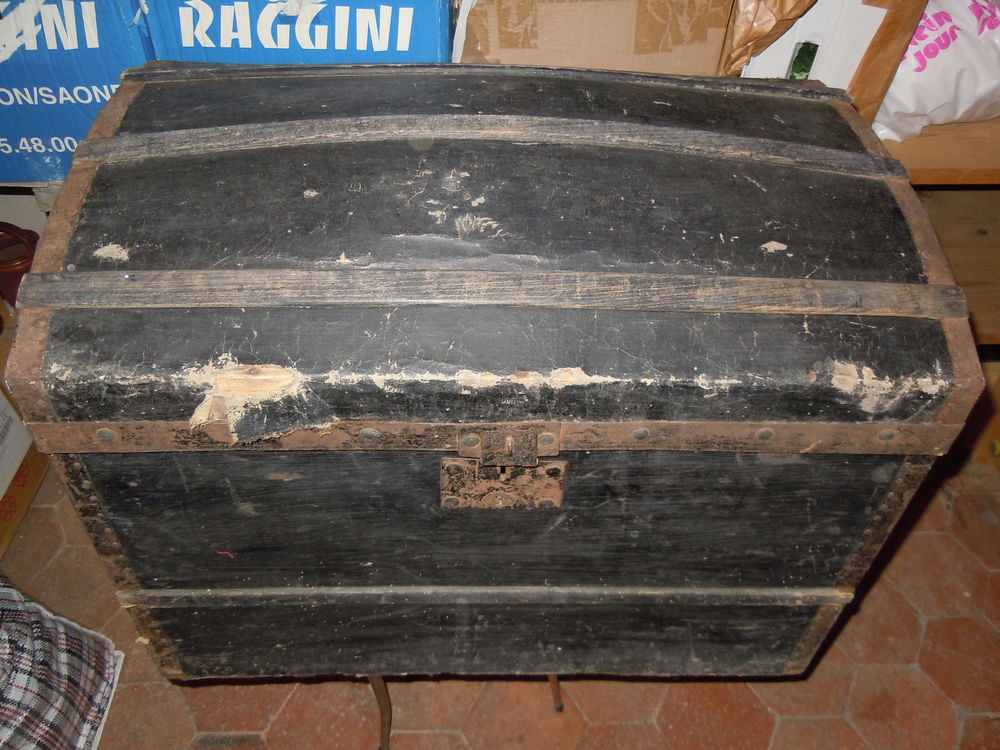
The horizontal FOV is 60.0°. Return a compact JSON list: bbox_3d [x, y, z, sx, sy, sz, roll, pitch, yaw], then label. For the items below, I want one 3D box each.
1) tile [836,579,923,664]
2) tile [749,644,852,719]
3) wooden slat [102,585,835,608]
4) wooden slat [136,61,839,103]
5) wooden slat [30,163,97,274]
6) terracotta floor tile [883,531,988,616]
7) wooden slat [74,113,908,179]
[{"bbox_3d":[0.658,0.438,1.551,0.202,0.015,0.175,0,45,-2],"label":"tile"},{"bbox_3d":[0.505,0.503,1.481,0.202,0.015,0.175,0,45,-2],"label":"tile"},{"bbox_3d":[-0.005,0.220,0.858,0.720,0.026,0.011,0,45,-3],"label":"wooden slat"},{"bbox_3d":[-0.004,-0.299,0.888,0.740,0.022,0.032,0,34,-3],"label":"wooden slat"},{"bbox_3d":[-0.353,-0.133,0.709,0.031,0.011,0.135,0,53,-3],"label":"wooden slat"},{"bbox_3d":[0.812,0.373,1.621,0.202,0.015,0.175,0,45,-2],"label":"terracotta floor tile"},{"bbox_3d":[0.001,-0.202,0.761,0.740,0.038,0.032,0,49,-3],"label":"wooden slat"}]

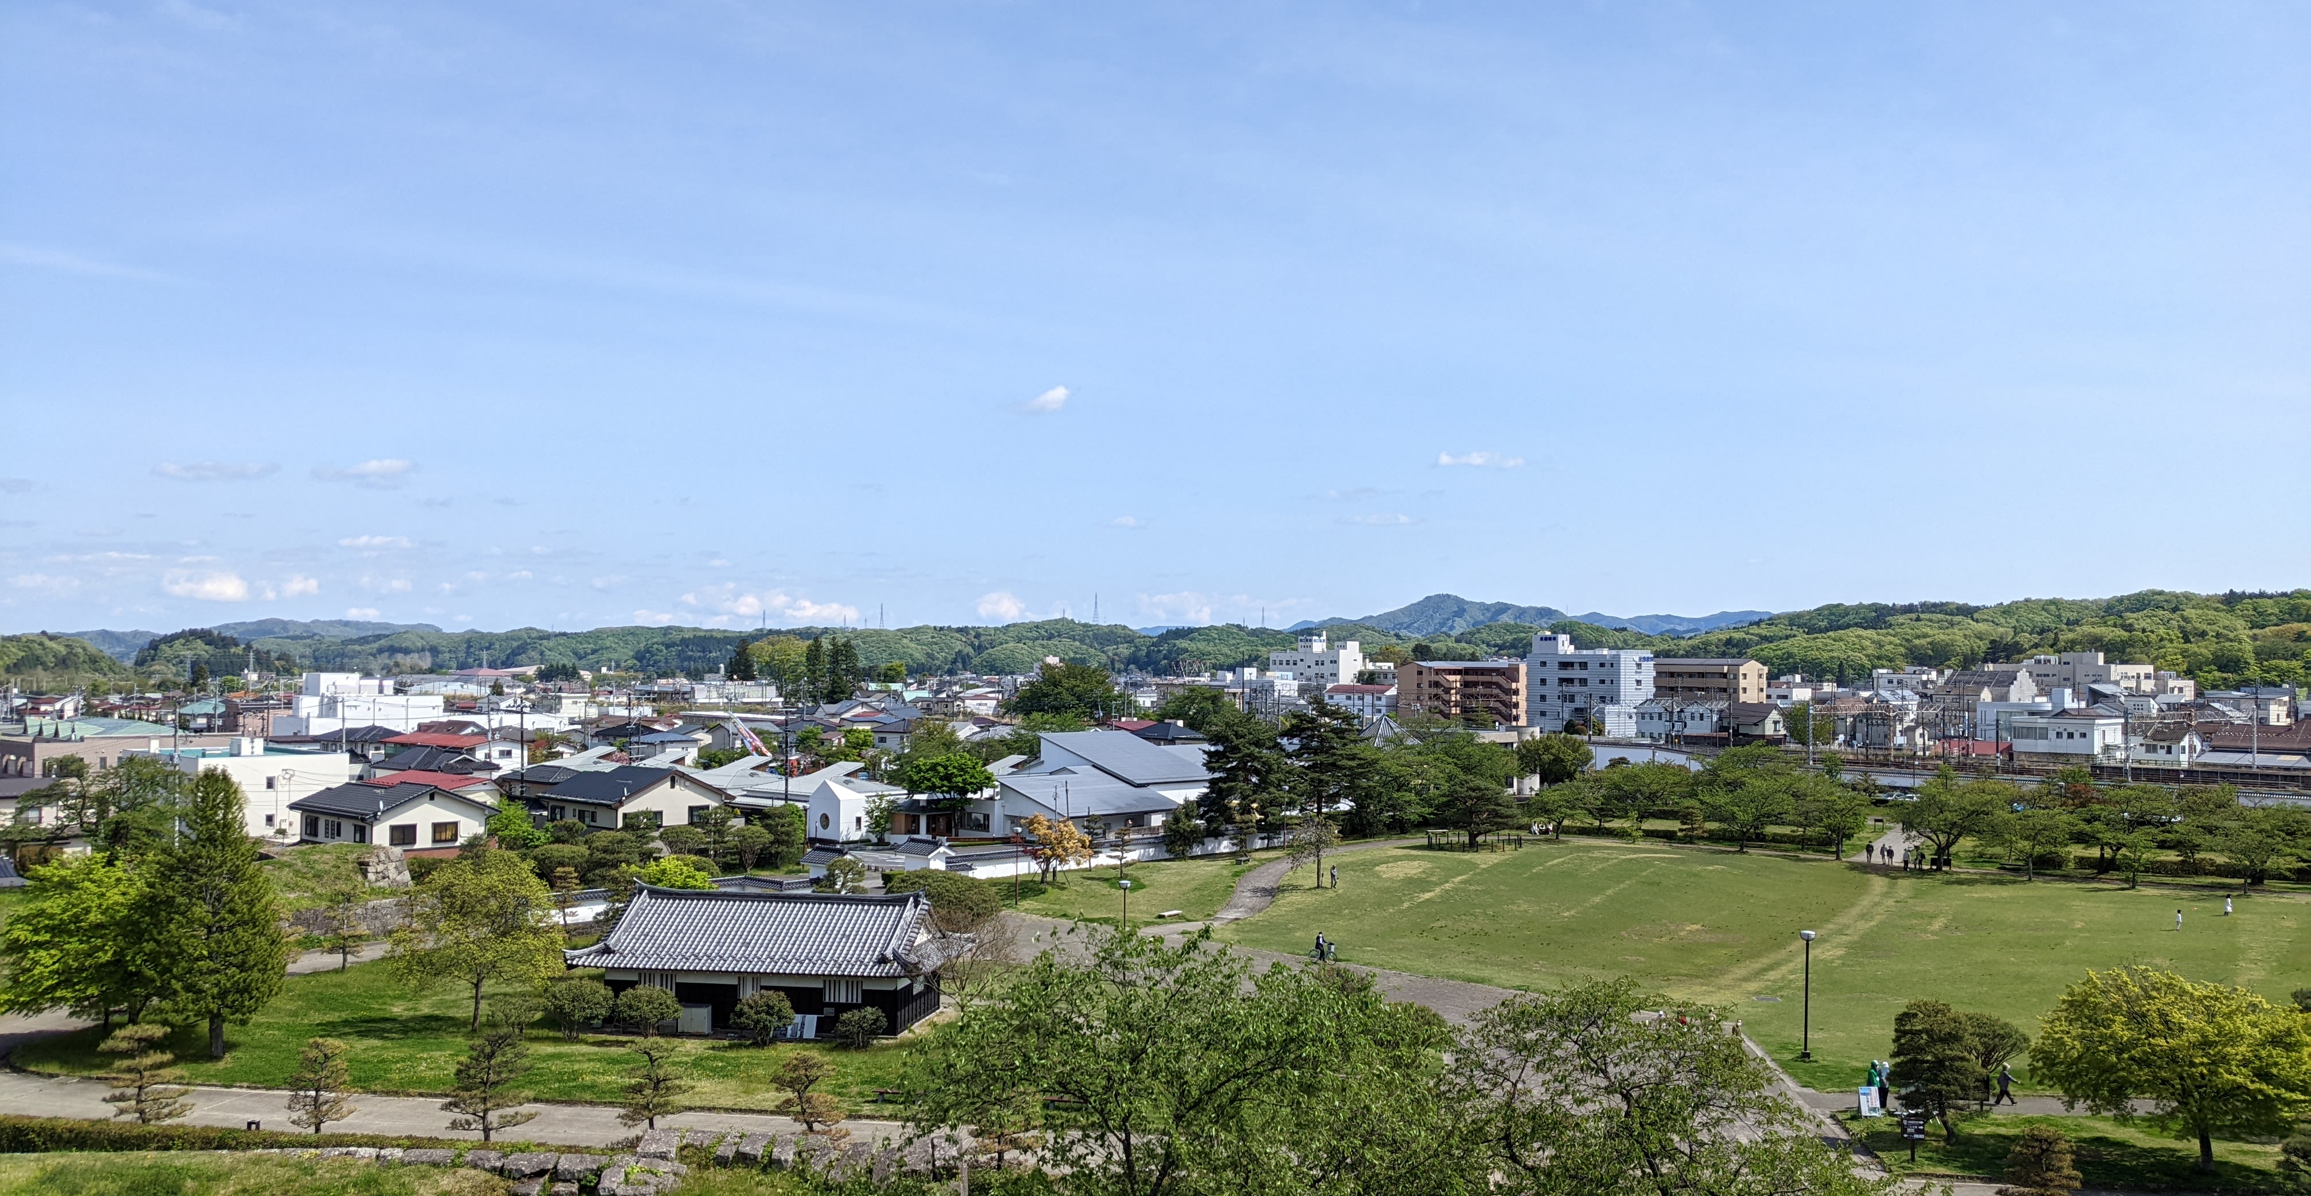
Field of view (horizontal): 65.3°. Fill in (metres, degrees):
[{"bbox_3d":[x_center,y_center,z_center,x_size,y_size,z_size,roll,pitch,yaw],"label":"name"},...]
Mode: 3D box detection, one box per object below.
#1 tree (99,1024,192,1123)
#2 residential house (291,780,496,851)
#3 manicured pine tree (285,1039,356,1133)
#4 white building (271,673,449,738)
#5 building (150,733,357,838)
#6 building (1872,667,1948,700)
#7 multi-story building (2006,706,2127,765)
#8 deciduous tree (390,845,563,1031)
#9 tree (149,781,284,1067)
[{"bbox_3d":[-34.943,16.531,62.408,3.000,3.850,2.900,0,-2,0],"label":"tree"},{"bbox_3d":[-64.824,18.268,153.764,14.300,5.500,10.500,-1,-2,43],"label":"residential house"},{"bbox_3d":[-28.751,16.754,61.987,2.296,3.320,2.296,0,-2,0],"label":"manicured pine tree"},{"bbox_3d":[-129.144,18.613,292.716,15.000,12.600,22.000,-2,-2,44],"label":"white building"},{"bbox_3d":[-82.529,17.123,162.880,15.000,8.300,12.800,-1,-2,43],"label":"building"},{"bbox_3d":[164.145,20.842,392.637,9.500,11.181,13.000,1,-2,-38],"label":"building"},{"bbox_3d":[134.669,20.201,265.509,10.500,7.900,12.000,1,-2,-40],"label":"multi-story building"},{"bbox_3d":[-29.649,14.865,78.765,7.405,8.010,7.405,0,-2,0],"label":"deciduous tree"},{"bbox_3d":[-38.318,12.974,73.804,5.100,11.600,5.000,0,-2,0],"label":"tree"}]

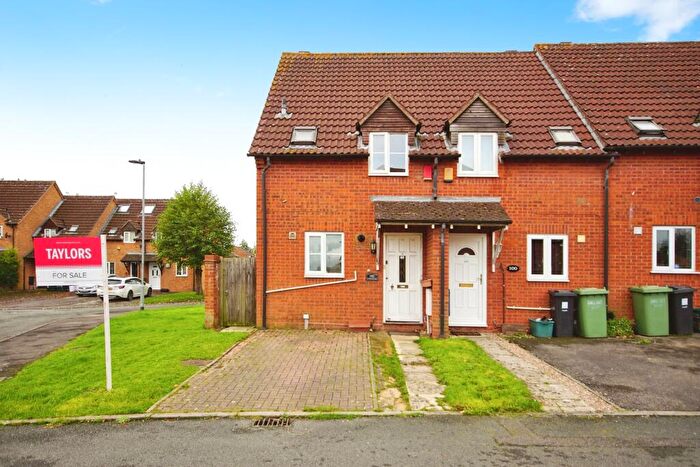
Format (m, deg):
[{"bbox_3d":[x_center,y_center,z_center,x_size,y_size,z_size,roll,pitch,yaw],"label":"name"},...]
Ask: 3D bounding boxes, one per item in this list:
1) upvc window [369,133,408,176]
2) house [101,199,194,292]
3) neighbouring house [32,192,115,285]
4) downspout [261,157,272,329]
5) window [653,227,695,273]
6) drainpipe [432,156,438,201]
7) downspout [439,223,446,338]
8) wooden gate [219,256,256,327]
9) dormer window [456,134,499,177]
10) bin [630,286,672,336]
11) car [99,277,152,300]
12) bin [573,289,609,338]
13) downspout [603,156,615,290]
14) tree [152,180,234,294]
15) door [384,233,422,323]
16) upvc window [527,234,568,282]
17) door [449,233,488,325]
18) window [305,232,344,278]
[{"bbox_3d":[0.883,-1.792,10.600,0.900,0.990,0.100,0,-2,3],"label":"upvc window"},{"bbox_3d":[-16.000,0.730,40.200,7.100,7.400,8.300,0,0,-7],"label":"house"},{"bbox_3d":[-21.300,0.450,38.200,4.400,7.100,8.300,0,0,-7],"label":"neighbouring house"},{"bbox_3d":[-1.893,0.221,10.620,0.180,3.900,0.150,0,0,3],"label":"downspout"},{"bbox_3d":[7.132,0.361,10.270,0.910,1.030,0.100,0,0,3],"label":"window"},{"bbox_3d":[1.923,-1.238,10.470,0.100,0.970,0.110,0,-2,3],"label":"drainpipe"},{"bbox_3d":[1.933,0.976,9.690,0.110,2.400,0.110,0,-2,3],"label":"downspout"},{"bbox_3d":[-2.664,1.394,11.120,0.900,1.660,0.070,0,-2,3],"label":"wooden gate"},{"bbox_3d":[2.886,-1.754,10.480,0.910,0.990,0.120,0,0,3],"label":"dormer window"},{"bbox_3d":[6.428,1.642,9.950,0.570,1.060,0.710,0,-2,13],"label":"bin"},{"bbox_3d":[-14.251,3.488,29.600,1.820,1.460,4.600,0,-2,2],"label":"car"},{"bbox_3d":[5.160,1.696,9.980,0.560,1.060,0.710,0,-2,14],"label":"bin"},{"bbox_3d":[5.705,0.253,10.280,0.190,3.900,0.150,0,0,3],"label":"downspout"},{"bbox_3d":[-11.095,0.300,33.300,5.700,7.900,5.500,0,-2,0],"label":"tree"},{"bbox_3d":[1.217,1.022,10.600,0.900,2.050,0.100,0,0,3],"label":"door"},{"bbox_3d":[4.436,0.559,10.440,0.920,1.060,0.100,0,-2,3],"label":"upvc window"},{"bbox_3d":[2.653,1.059,10.520,0.910,2.080,0.100,0,0,3],"label":"door"},{"bbox_3d":[-0.577,0.499,10.640,0.900,1.040,0.100,0,0,3],"label":"window"}]

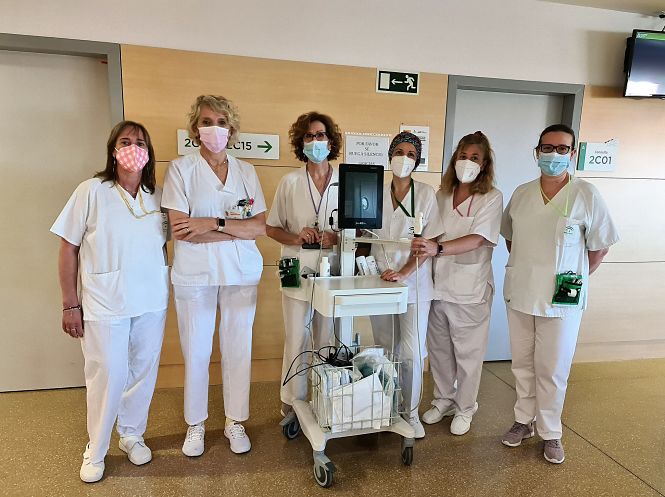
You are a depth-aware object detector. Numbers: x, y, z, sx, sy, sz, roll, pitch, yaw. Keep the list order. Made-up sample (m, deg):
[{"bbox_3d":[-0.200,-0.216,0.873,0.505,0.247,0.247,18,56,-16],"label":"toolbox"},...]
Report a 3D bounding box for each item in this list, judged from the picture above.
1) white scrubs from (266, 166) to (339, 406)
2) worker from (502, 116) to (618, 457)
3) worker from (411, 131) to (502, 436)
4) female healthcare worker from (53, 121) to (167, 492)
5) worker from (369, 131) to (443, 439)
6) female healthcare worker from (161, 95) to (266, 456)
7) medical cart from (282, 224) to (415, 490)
[{"bbox_3d":[-0.157,0.230,2.712,0.425,1.361,0.320,0,9,-10],"label":"white scrubs"},{"bbox_3d":[1.144,0.239,2.483,0.596,1.700,0.380,5,10,18],"label":"worker"},{"bbox_3d":[0.685,0.200,2.702,0.515,1.677,0.450,7,10,30],"label":"worker"},{"bbox_3d":[-1.022,0.240,2.242,0.562,1.627,0.390,-1,10,-20],"label":"female healthcare worker"},{"bbox_3d":[0.367,0.219,2.585,0.402,1.655,0.400,4,9,15],"label":"worker"},{"bbox_3d":[-0.594,0.155,2.398,0.508,1.774,0.360,0,9,-10],"label":"female healthcare worker"},{"bbox_3d":[0.088,0.490,2.407,0.510,1.157,0.520,-2,10,-25],"label":"medical cart"}]

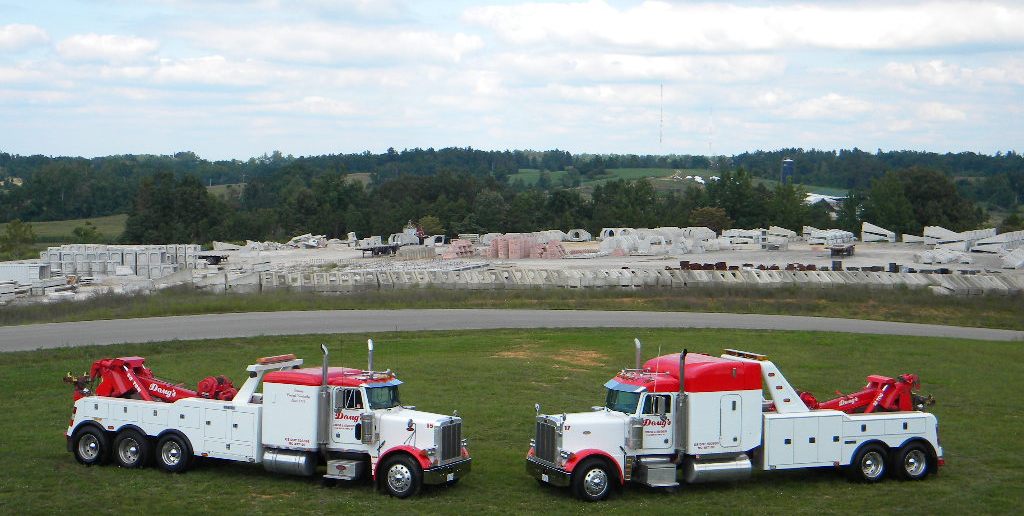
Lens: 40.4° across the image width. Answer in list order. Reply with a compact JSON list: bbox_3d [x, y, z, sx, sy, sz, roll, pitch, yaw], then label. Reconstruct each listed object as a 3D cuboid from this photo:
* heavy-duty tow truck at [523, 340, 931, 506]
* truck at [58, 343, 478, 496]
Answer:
[{"bbox_3d":[6.013,3.886,35.070,11.377,3.526,2.561,1,2,-24],"label":"heavy-duty tow truck"},{"bbox_3d":[-6.675,3.761,35.491,11.672,3.447,2.561,1,1,25],"label":"truck"}]

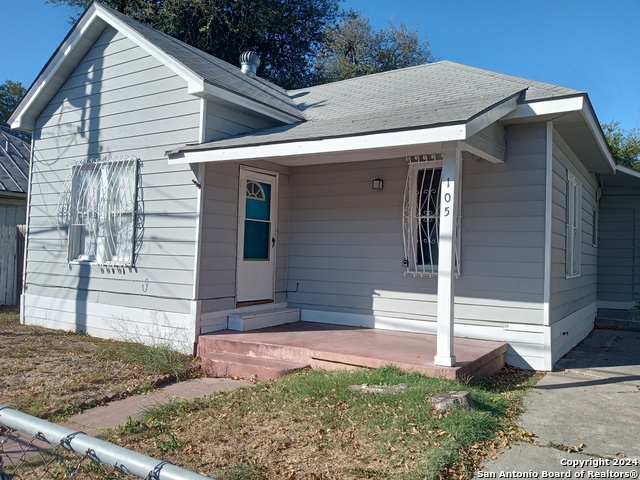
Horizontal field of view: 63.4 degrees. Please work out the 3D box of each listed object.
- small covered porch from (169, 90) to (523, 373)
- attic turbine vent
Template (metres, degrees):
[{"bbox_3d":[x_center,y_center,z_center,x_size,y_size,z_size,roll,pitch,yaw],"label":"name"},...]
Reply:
[{"bbox_3d":[0.298,-0.251,6.920,4.080,3.542,2.368,0,-2,33],"label":"small covered porch"},{"bbox_3d":[-1.498,-3.746,11.000,0.435,0.540,0.435,1,-2,0],"label":"attic turbine vent"}]

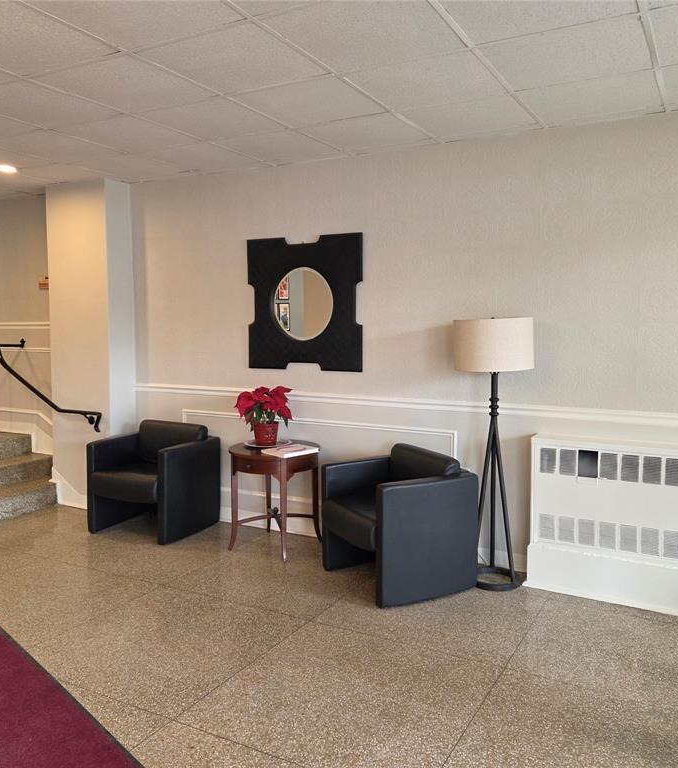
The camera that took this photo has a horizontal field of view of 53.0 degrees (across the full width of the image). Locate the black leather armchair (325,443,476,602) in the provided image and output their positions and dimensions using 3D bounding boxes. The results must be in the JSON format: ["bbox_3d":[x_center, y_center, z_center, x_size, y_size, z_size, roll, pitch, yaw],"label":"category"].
[{"bbox_3d":[0.343,0.768,3.961,0.640,0.735,0.665,-3,6,-29],"label":"black leather armchair"}]

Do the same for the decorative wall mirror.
[{"bbox_3d":[-0.252,-0.546,4.632,0.885,0.895,0.040,3,6,28],"label":"decorative wall mirror"}]

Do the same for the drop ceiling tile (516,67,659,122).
[{"bbox_3d":[1.227,-1.396,3.312,0.602,0.025,0.622,3,6,28],"label":"drop ceiling tile"}]

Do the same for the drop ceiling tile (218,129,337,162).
[{"bbox_3d":[-0.381,-1.467,4.175,0.600,0.020,0.624,3,6,28],"label":"drop ceiling tile"}]

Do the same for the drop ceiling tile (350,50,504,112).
[{"bbox_3d":[0.391,-1.355,3.031,0.605,0.020,0.605,3,6,29],"label":"drop ceiling tile"}]

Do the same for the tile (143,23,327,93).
[{"bbox_3d":[-0.432,-1.336,2.810,0.600,0.020,0.600,3,6,28],"label":"tile"}]

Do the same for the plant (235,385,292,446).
[{"bbox_3d":[-0.510,0.219,4.593,0.390,0.385,0.370,0,5,0],"label":"plant"}]

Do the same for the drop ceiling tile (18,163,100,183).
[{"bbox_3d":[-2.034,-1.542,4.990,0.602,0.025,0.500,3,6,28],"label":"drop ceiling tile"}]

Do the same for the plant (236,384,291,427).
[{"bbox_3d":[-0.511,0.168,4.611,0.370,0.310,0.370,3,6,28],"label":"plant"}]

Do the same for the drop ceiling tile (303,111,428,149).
[{"bbox_3d":[0.148,-1.434,3.855,0.605,0.020,0.605,3,6,29],"label":"drop ceiling tile"}]

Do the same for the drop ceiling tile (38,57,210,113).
[{"bbox_3d":[-0.971,-1.360,3.081,0.605,0.020,0.605,3,6,29],"label":"drop ceiling tile"}]

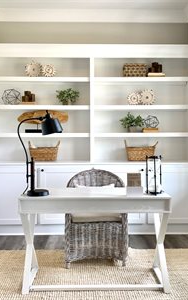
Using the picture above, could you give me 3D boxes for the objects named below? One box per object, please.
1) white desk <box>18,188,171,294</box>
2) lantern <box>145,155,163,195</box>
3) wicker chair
[{"bbox_3d":[0.006,0.751,2.643,1.200,0.760,0.550,0,2,-1],"label":"white desk"},{"bbox_3d":[0.513,0.212,2.567,0.150,0.325,0.150,0,2,-1],"label":"lantern"},{"bbox_3d":[0.006,0.666,3.151,0.610,0.895,0.630,0,2,-5],"label":"wicker chair"}]

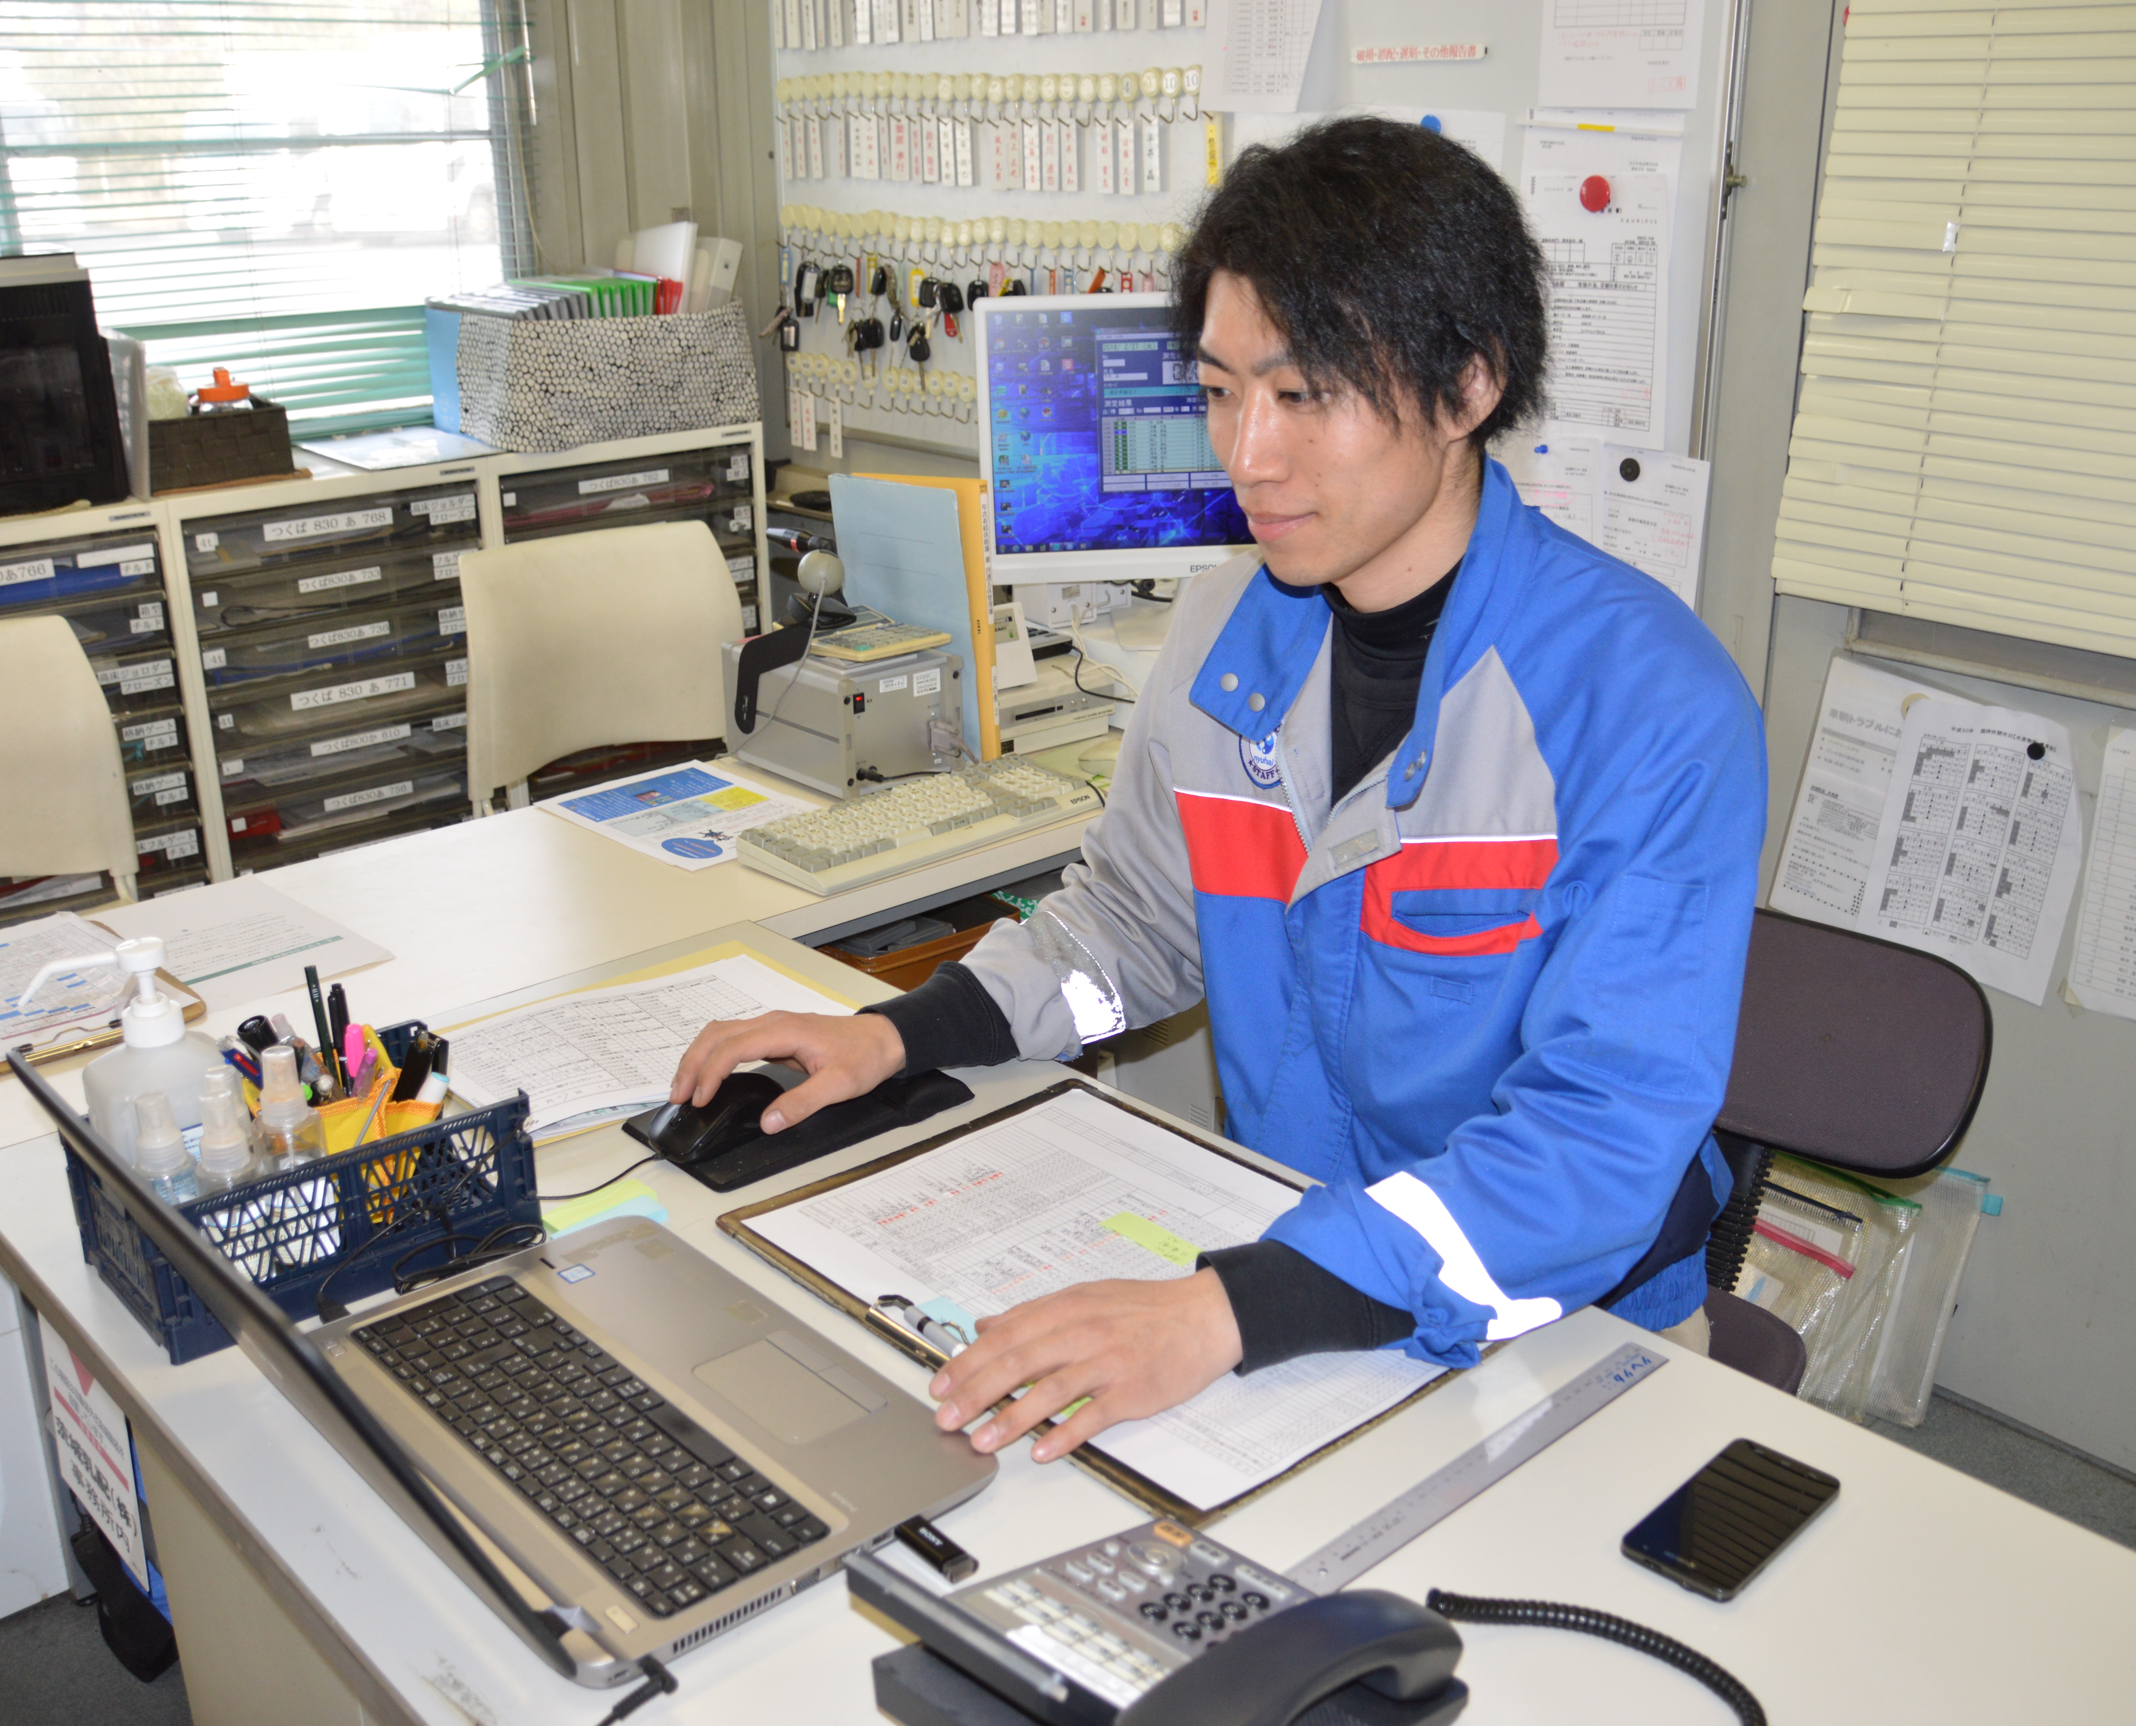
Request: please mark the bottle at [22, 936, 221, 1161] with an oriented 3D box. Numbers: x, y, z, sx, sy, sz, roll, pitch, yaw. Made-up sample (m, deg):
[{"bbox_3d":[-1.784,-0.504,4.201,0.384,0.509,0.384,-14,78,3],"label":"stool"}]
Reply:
[{"bbox_3d":[-0.597,0.155,1.248,0.122,0.217,0.088,-4,21,-11],"label":"bottle"}]

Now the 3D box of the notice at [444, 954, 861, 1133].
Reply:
[{"bbox_3d":[-0.347,0.139,1.599,0.295,0.015,0.205,-19,27,-40],"label":"notice"}]

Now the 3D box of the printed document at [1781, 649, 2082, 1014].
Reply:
[{"bbox_3d":[0.942,-0.039,2.155,0.015,0.325,0.315,-19,27,-40],"label":"printed document"}]

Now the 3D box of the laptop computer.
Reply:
[{"bbox_3d":[-0.287,0.222,1.046,0.367,0.253,0.384,-19,27,-40],"label":"laptop computer"}]

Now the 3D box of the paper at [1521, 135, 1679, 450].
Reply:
[{"bbox_3d":[0.608,-0.668,2.251,0.012,0.320,0.202,-19,27,-40],"label":"paper"}]

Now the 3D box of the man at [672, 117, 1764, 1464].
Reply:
[{"bbox_3d":[0.113,0.205,1.449,0.780,1.400,0.670,-19,27,-40],"label":"man"}]

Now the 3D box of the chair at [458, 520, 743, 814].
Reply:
[{"bbox_3d":[-0.583,-0.068,3.008,0.500,0.820,0.520,-19,27,-40],"label":"chair"}]

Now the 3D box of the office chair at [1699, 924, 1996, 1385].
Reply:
[{"bbox_3d":[0.383,0.463,1.600,0.570,0.810,0.540,-19,27,-40],"label":"office chair"}]

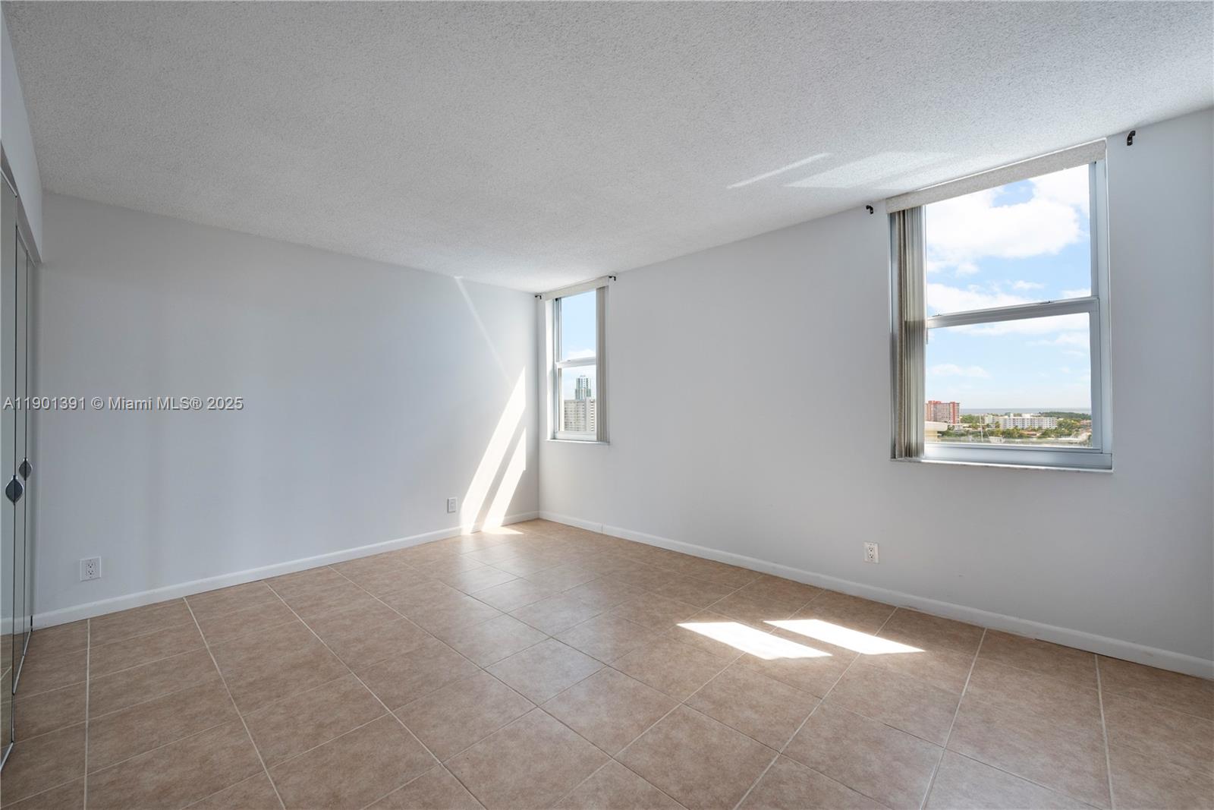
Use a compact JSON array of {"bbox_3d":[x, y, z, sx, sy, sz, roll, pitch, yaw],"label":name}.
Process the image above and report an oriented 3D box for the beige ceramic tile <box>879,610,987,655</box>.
[{"bbox_3d":[1.733,1.201,2.533,0.405,0.010,0.405,-1,0,43],"label":"beige ceramic tile"}]

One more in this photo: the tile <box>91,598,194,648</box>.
[{"bbox_3d":[-2.590,1.231,2.652,0.402,0.010,0.402,-1,-1,43],"label":"tile"}]

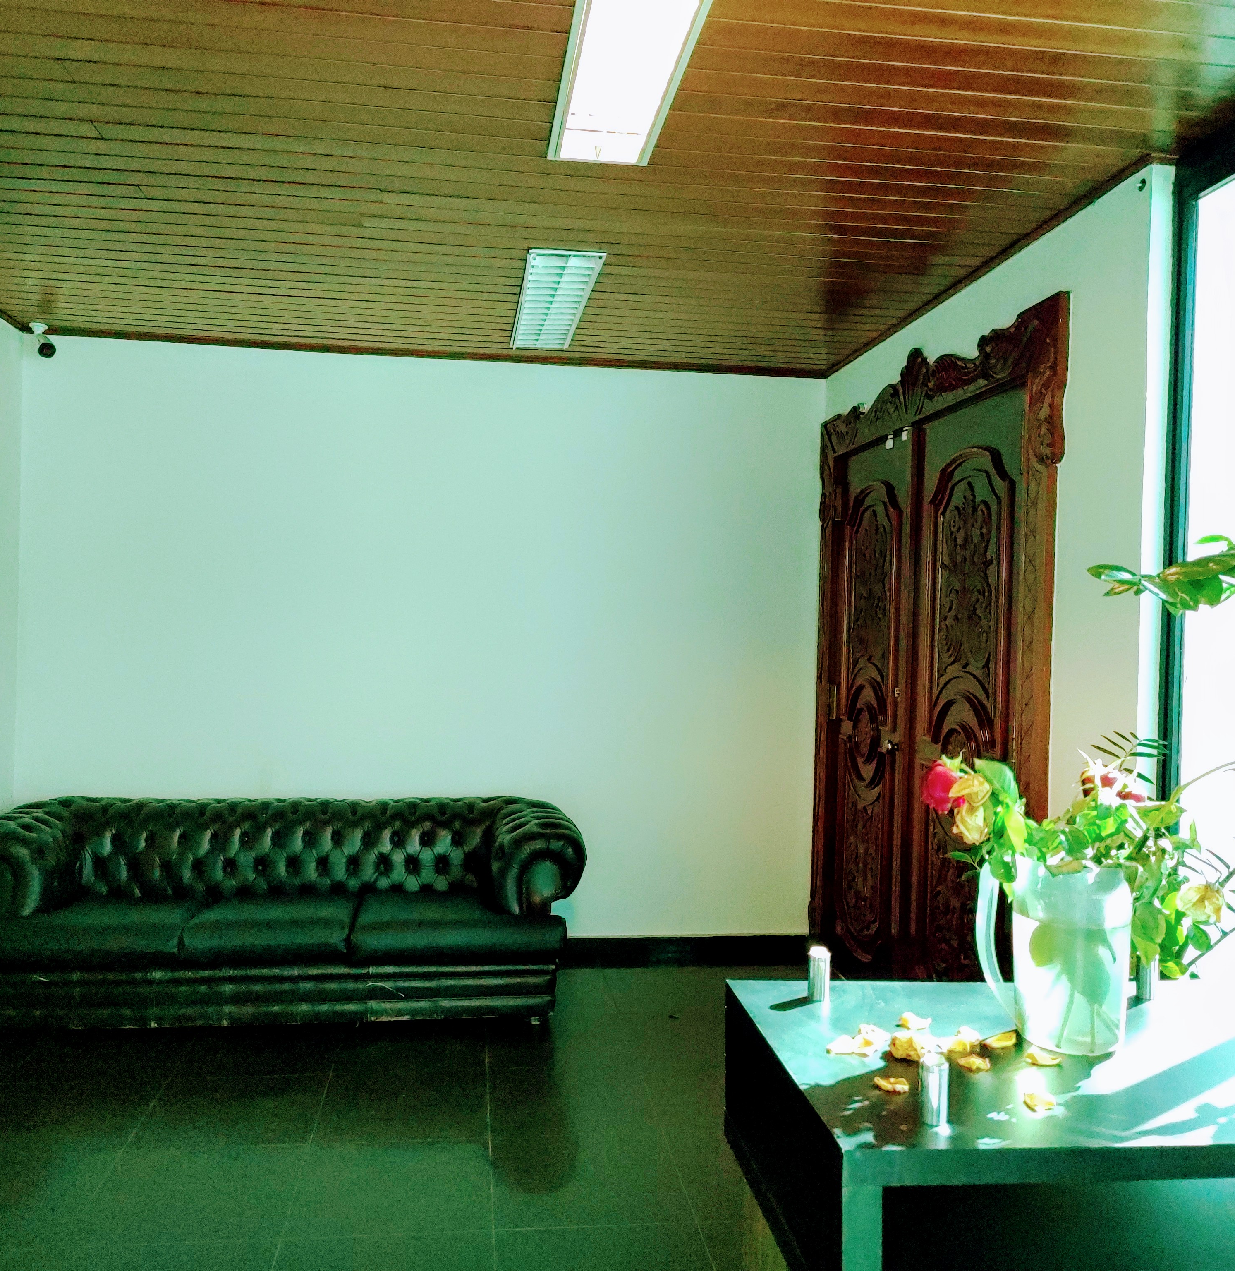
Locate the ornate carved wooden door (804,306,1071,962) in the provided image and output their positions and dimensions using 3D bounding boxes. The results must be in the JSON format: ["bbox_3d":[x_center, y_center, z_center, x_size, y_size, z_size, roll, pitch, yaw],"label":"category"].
[{"bbox_3d":[0.982,0.241,4.042,0.099,2.416,2.124,1,1,-7],"label":"ornate carved wooden door"}]

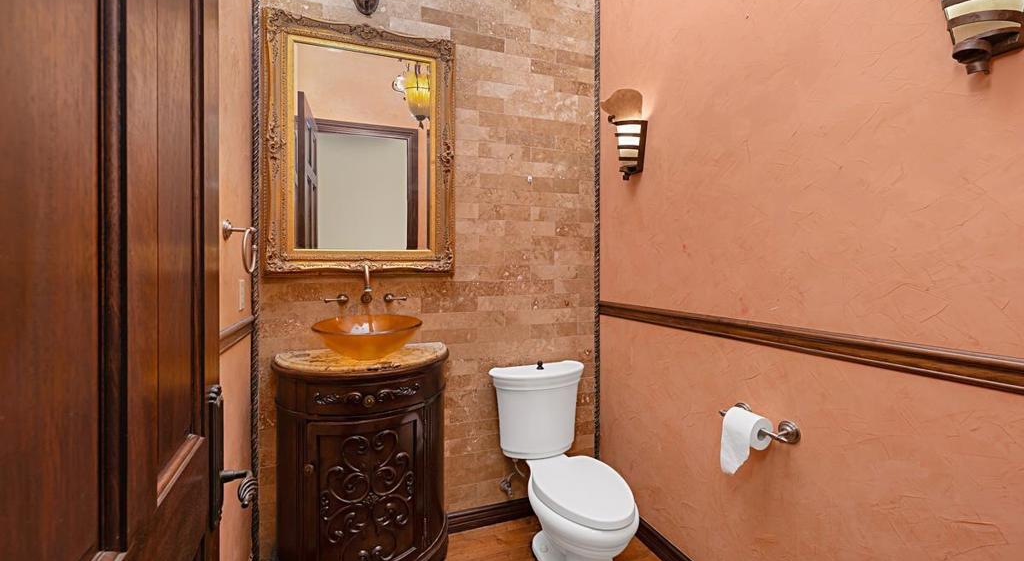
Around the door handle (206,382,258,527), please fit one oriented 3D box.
[{"bbox_3d":[-0.495,0.314,0.712,0.080,0.265,0.120,0,1,-23],"label":"door handle"}]

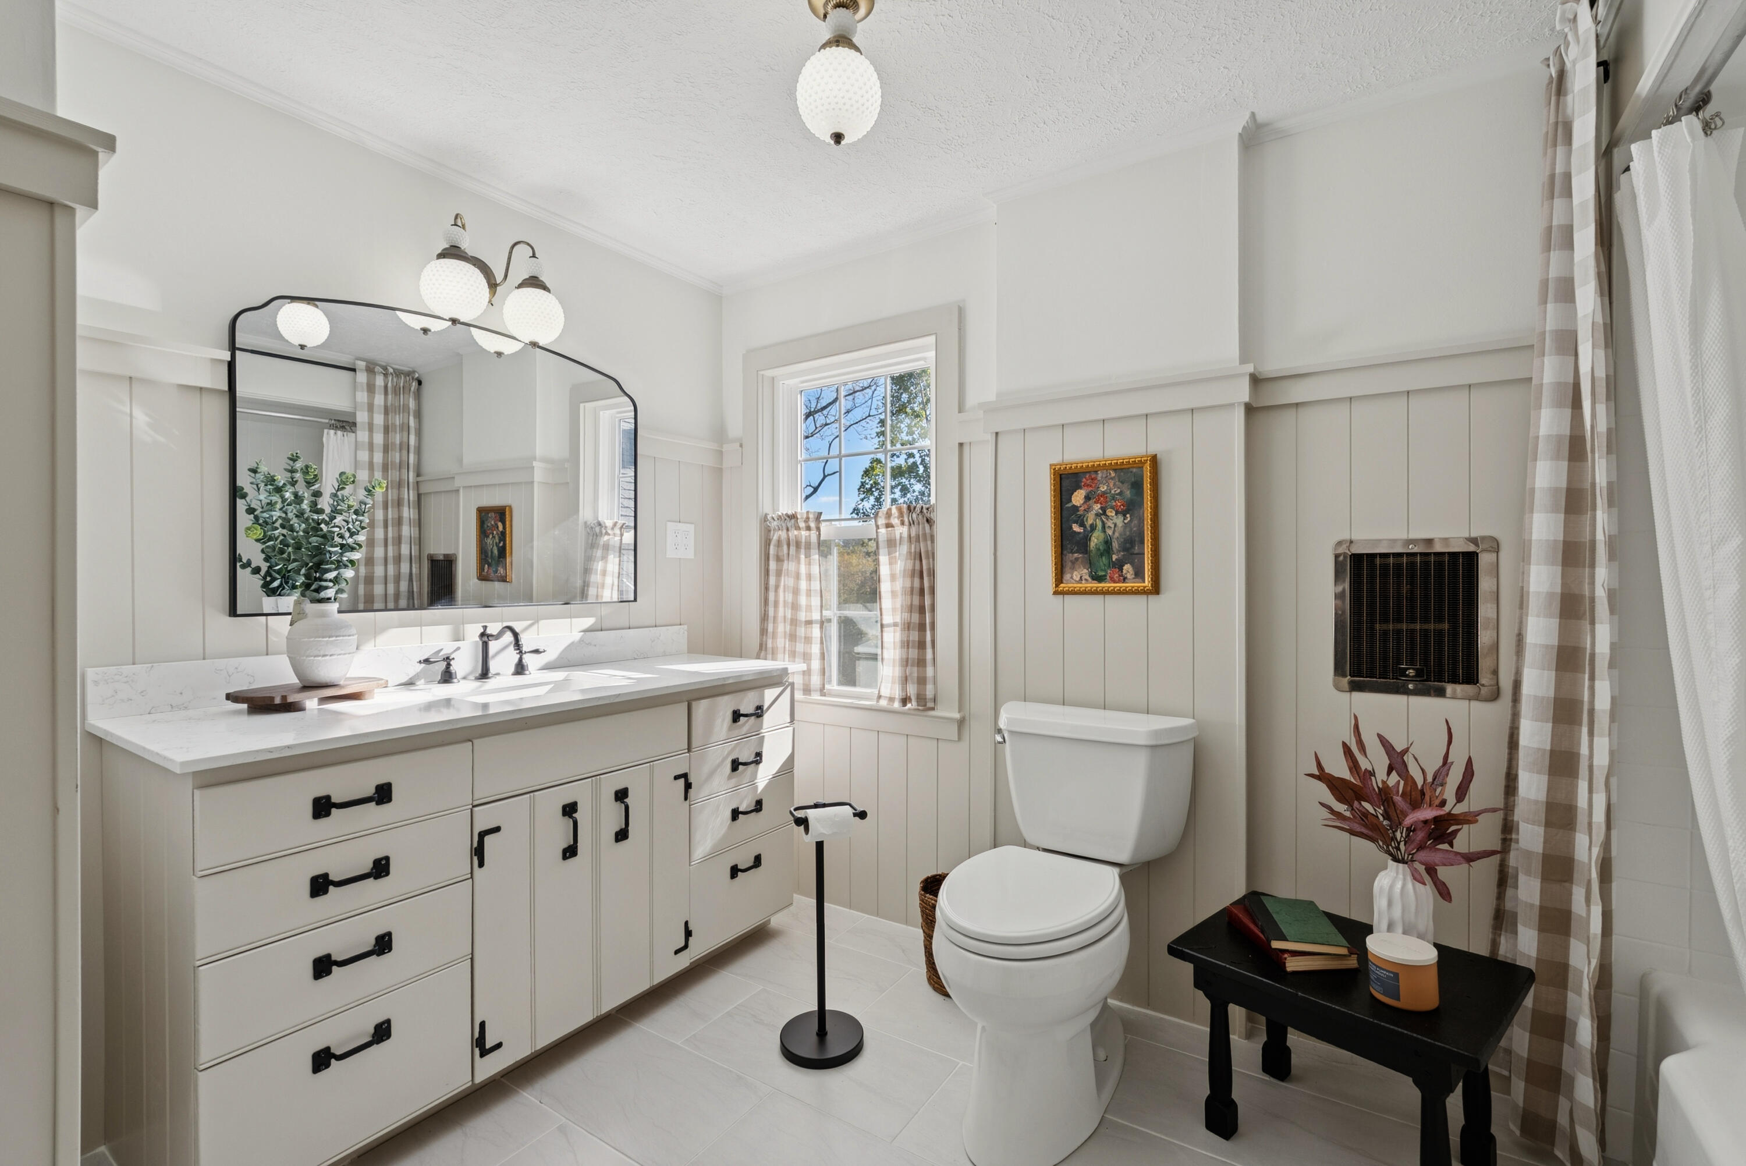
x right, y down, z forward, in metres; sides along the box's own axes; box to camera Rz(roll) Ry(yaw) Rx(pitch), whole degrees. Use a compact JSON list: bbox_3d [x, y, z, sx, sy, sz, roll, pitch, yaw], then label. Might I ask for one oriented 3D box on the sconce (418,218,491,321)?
[{"bbox_3d":[-1.065,-0.796,1.970,0.165,0.263,0.155,0,0,32],"label":"sconce"}]

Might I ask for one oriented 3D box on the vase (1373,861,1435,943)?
[{"bbox_3d":[1.047,0.645,1.530,0.099,0.187,0.099,0,0,32],"label":"vase"}]

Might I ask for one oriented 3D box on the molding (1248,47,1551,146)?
[{"bbox_3d":[1.172,-1.090,1.758,0.599,0.030,0.030,0,0,32],"label":"molding"}]

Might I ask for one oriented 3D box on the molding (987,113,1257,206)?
[{"bbox_3d":[0.611,-1.090,2.027,0.688,0.030,0.030,0,0,32],"label":"molding"}]

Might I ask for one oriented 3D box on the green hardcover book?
[{"bbox_3d":[0.866,0.701,1.595,0.138,0.019,0.217,0,0,14],"label":"green hardcover book"}]

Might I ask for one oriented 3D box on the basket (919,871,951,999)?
[{"bbox_3d":[0.226,0.964,2.126,0.200,0.275,0.200,0,0,32],"label":"basket"}]

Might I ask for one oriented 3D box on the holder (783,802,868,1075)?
[{"bbox_3d":[-0.120,0.813,1.843,0.197,0.580,0.215,0,0,-19],"label":"holder"}]

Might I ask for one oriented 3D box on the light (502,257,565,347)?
[{"bbox_3d":[-0.934,-0.779,2.142,0.154,0.248,0.154,0,0,32],"label":"light"}]

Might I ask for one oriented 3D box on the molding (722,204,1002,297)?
[{"bbox_3d":[-0.089,-1.091,2.588,1.154,0.030,0.030,0,0,32],"label":"molding"}]

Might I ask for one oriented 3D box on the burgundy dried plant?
[{"bbox_3d":[1.041,0.445,1.520,0.330,0.360,0.300,0,0,32],"label":"burgundy dried plant"}]

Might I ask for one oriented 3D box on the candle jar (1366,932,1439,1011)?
[{"bbox_3d":[0.950,0.695,1.391,0.103,0.089,0.103,0,0,0],"label":"candle jar"}]

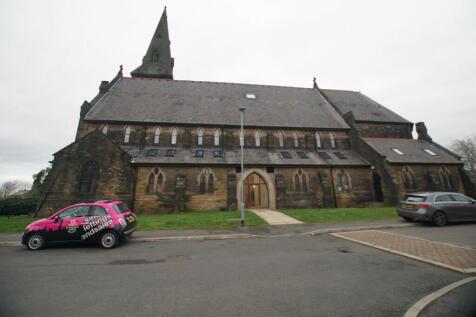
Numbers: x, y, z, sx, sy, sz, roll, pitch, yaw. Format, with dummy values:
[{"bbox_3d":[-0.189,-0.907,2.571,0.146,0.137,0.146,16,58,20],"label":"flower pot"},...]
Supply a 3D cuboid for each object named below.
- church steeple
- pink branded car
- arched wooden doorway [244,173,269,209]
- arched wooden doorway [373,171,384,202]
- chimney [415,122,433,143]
[{"bbox_3d":[-15.587,-23.294,40.497,7.013,19.582,7.013,1,-14,-7],"label":"church steeple"},{"bbox_3d":[-5.829,2.448,7.554,3.550,1.490,1.630,1,-11,-7],"label":"pink branded car"},{"bbox_3d":[1.707,2.959,18.511,2.376,3.419,0.300,1,-14,-7],"label":"arched wooden doorway"},{"bbox_3d":[13.702,2.773,19.445,0.300,3.028,1.150,1,-14,-7],"label":"arched wooden doorway"},{"bbox_3d":[21.280,-2.955,22.778,0.750,2.100,1.050,1,-14,-7],"label":"chimney"}]

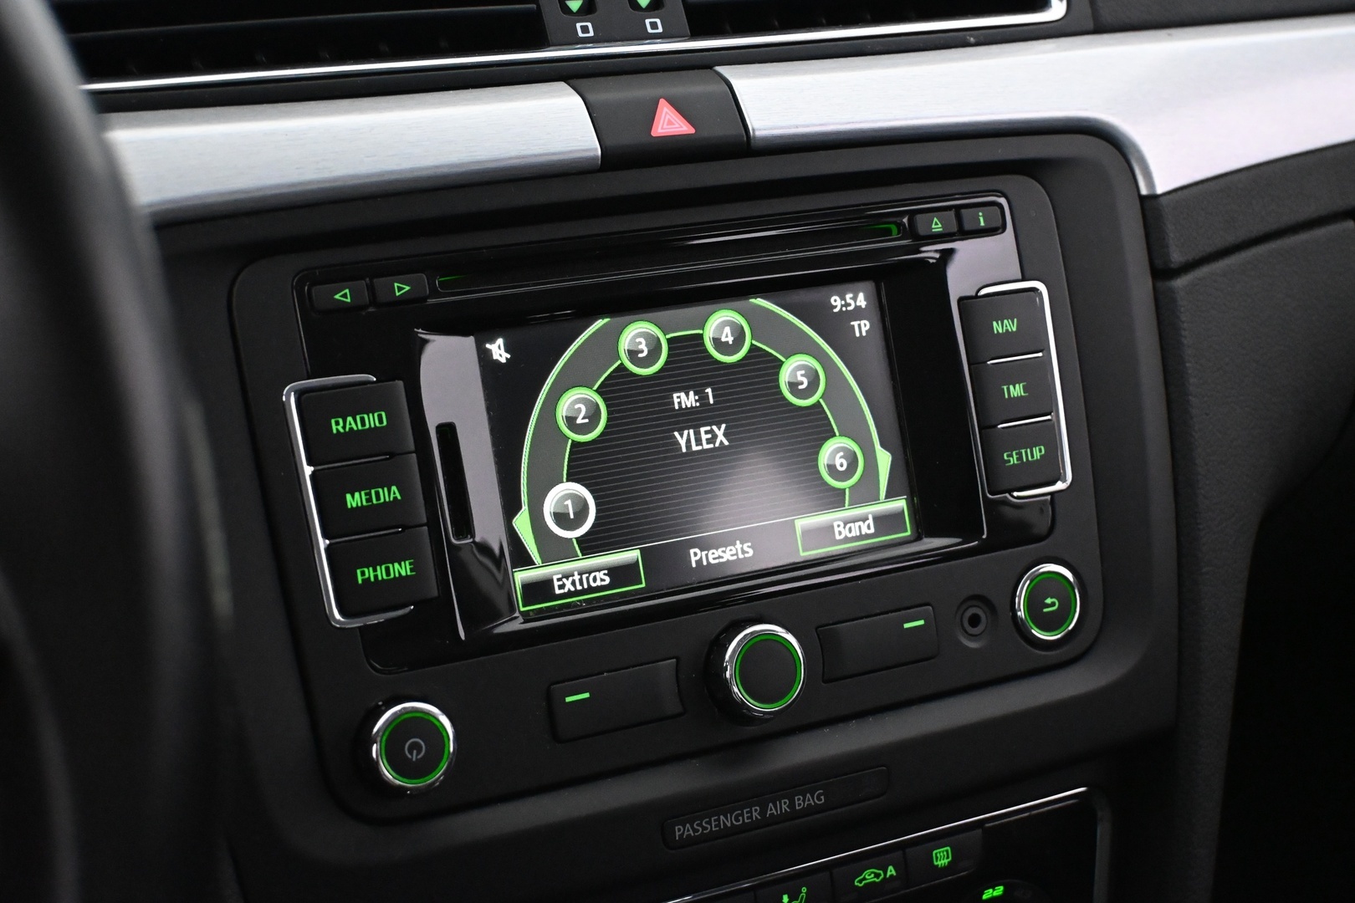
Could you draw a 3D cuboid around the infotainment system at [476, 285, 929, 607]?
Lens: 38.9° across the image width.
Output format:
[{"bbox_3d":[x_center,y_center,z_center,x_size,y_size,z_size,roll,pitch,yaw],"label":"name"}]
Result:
[{"bbox_3d":[0.005,-0.003,0.479,0.109,0.067,0.006,-10,3,-23],"label":"infotainment system"}]

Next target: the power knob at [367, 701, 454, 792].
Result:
[{"bbox_3d":[-0.061,0.066,0.436,0.020,0.020,0.010,-10,3,-23],"label":"power knob"}]

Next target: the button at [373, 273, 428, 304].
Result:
[{"bbox_3d":[-0.064,-0.037,0.442,0.013,0.006,0.004,-10,3,-23],"label":"button"}]

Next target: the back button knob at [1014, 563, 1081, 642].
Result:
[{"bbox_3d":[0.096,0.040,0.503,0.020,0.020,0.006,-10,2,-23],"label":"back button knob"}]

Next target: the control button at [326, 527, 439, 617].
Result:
[{"bbox_3d":[-0.068,0.027,0.439,0.024,0.016,0.006,-10,3,-23],"label":"control button"}]

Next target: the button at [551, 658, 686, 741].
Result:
[{"bbox_3d":[-0.015,0.060,0.462,0.033,0.013,0.004,-10,3,-23],"label":"button"}]

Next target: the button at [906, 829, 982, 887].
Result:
[{"bbox_3d":[0.068,0.104,0.494,0.023,0.010,0.004,-10,3,-23],"label":"button"}]

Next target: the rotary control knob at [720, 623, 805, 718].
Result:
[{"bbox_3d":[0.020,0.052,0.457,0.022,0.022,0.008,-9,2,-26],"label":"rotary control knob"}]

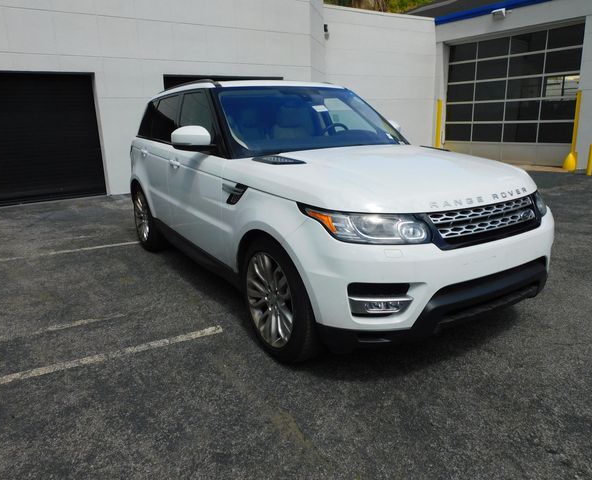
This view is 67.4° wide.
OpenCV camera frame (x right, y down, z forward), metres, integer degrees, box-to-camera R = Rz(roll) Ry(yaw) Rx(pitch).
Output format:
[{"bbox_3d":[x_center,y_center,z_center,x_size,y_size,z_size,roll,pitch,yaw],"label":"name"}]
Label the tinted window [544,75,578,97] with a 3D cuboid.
[{"bbox_3d":[6.953,-4.006,11.570,0.050,0.555,0.984,-11,18,-31],"label":"tinted window"}]

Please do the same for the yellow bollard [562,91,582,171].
[{"bbox_3d":[7.960,-3.077,12.591,0.360,2.187,0.380,-13,19,-34],"label":"yellow bollard"}]

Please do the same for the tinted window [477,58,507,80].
[{"bbox_3d":[5.796,-5.027,13.115,0.050,0.535,1.001,-11,18,-31],"label":"tinted window"}]

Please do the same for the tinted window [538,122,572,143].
[{"bbox_3d":[8.038,-3.307,13.690,0.050,0.612,1.083,-13,19,-34],"label":"tinted window"}]

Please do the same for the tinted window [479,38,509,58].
[{"bbox_3d":[5.774,-5.595,12.971,0.050,0.517,1.011,-11,18,-31],"label":"tinted window"}]

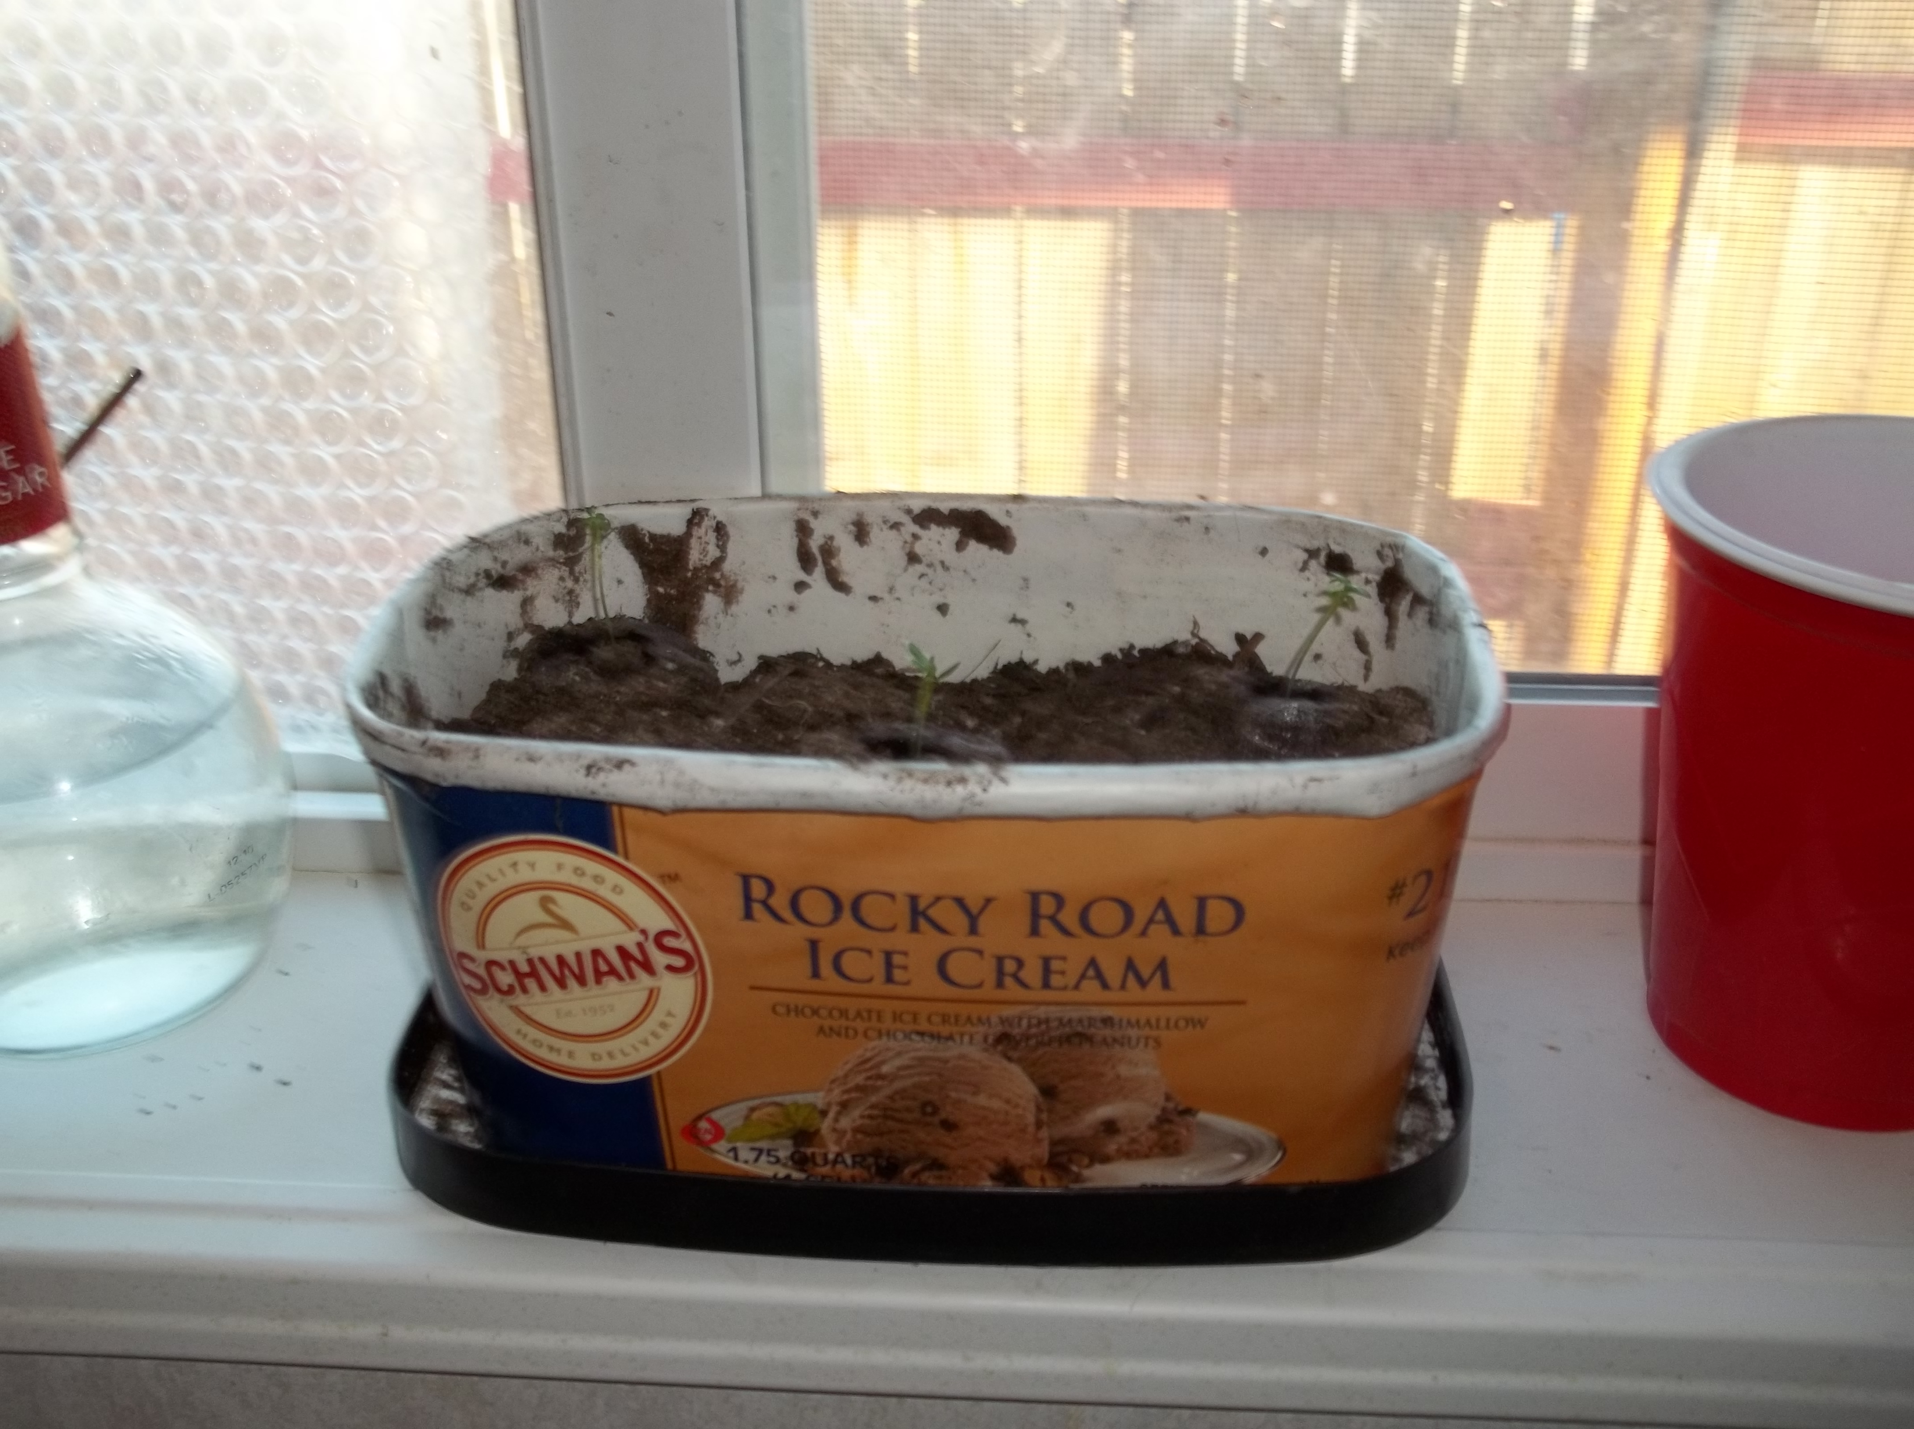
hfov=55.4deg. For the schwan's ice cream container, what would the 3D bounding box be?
[{"bbox_3d":[-0.004,0.023,0.334,0.187,0.091,0.134,1,24,5],"label":"schwan's ice cream container"}]

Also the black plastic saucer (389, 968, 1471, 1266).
[{"bbox_3d":[-0.004,0.058,0.356,0.194,0.015,0.127,1,24,4],"label":"black plastic saucer"}]

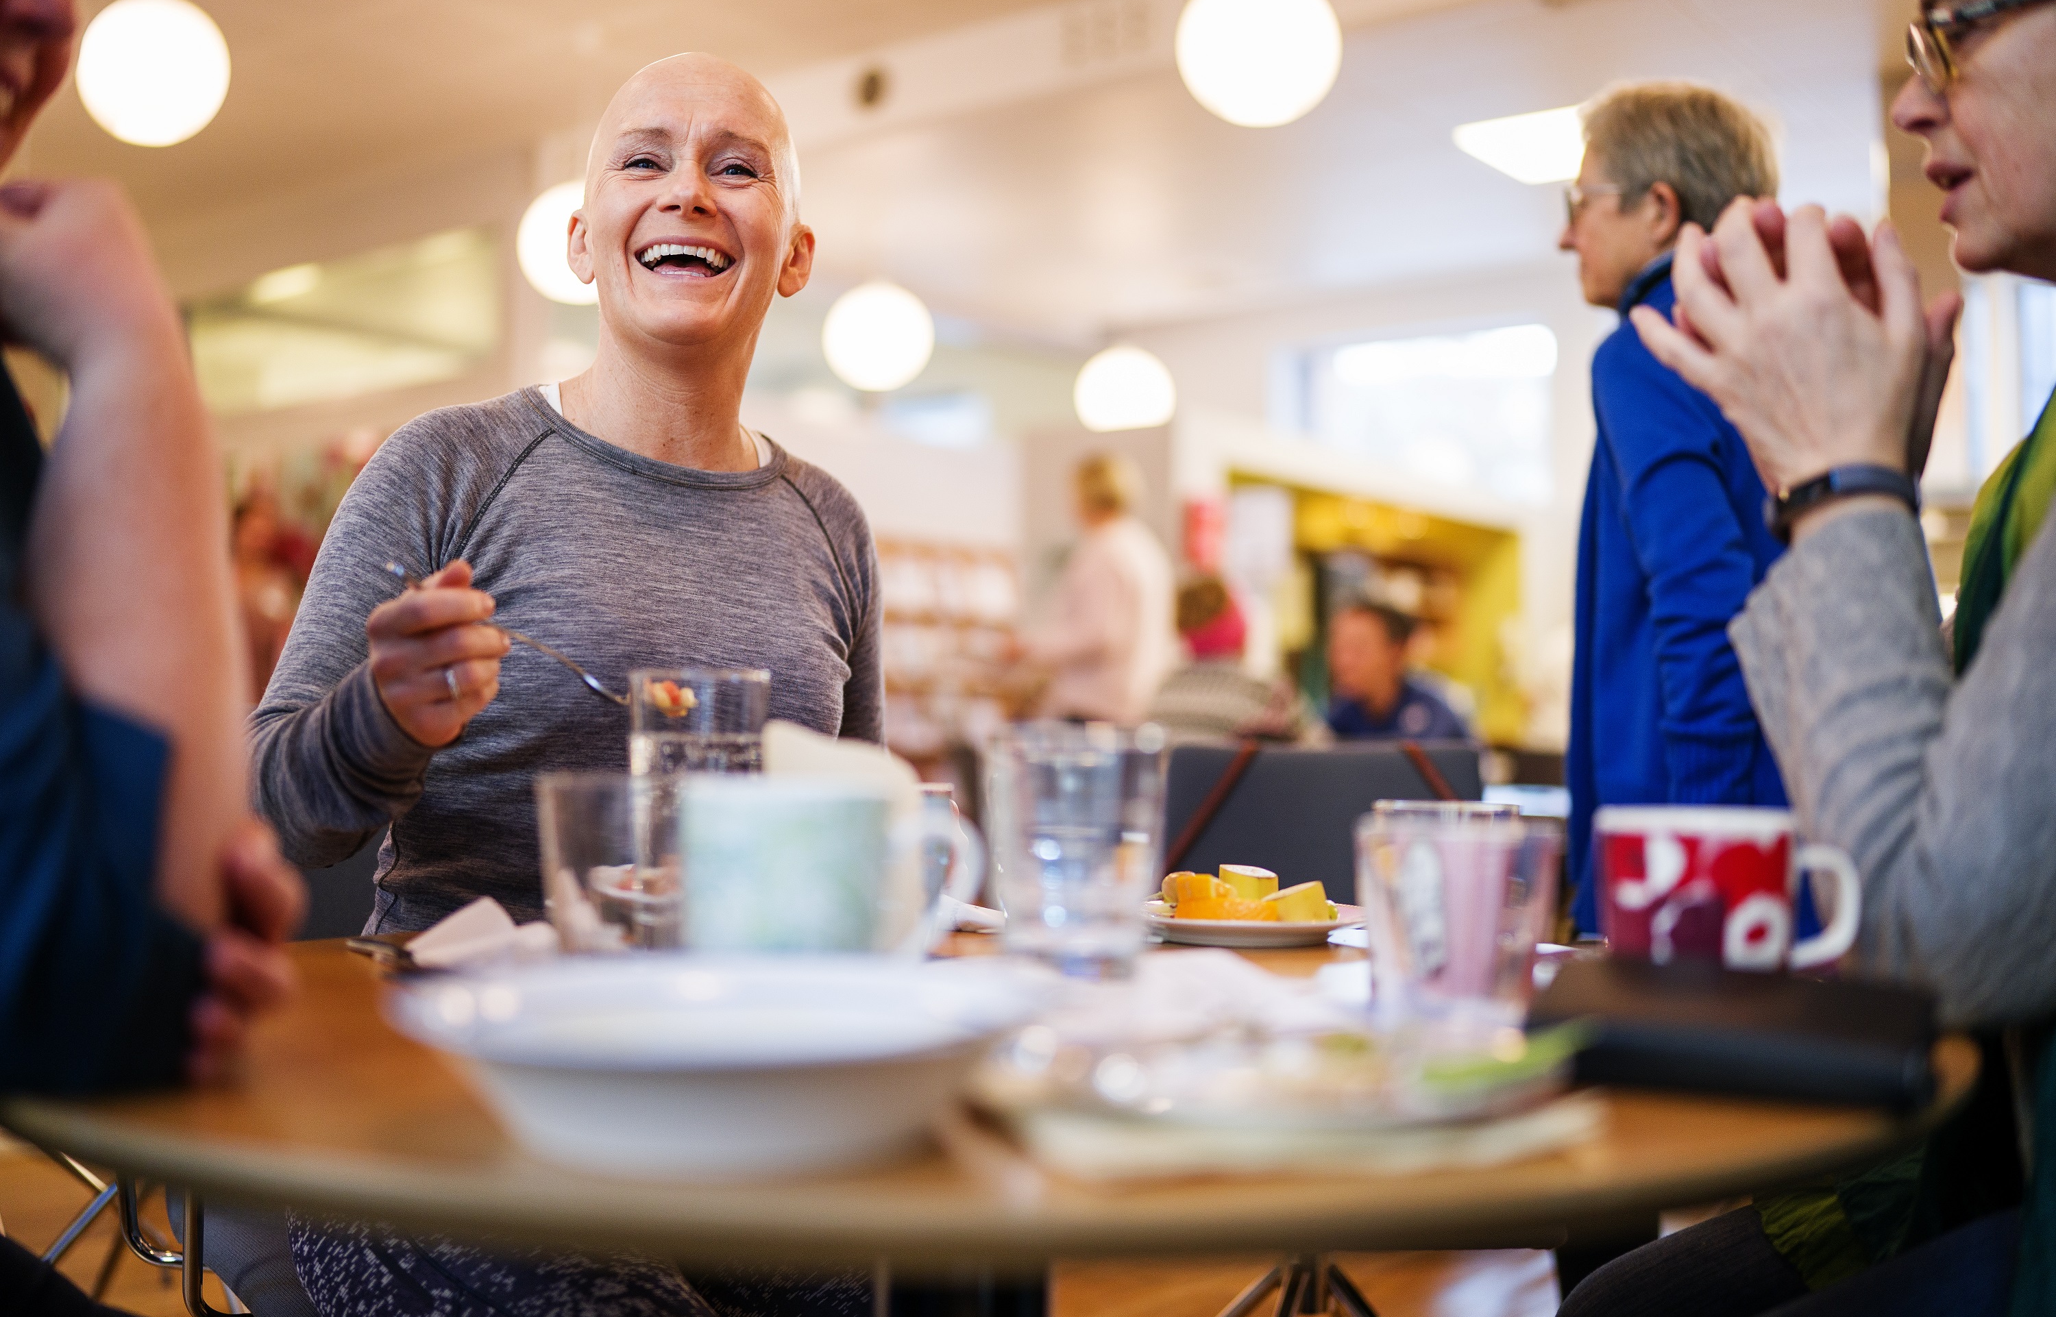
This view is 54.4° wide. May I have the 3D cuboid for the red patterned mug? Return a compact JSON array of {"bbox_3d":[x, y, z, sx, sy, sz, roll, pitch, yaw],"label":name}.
[{"bbox_3d":[0.314,0.116,0.897,0.111,0.091,0.083,0,-2,18],"label":"red patterned mug"}]

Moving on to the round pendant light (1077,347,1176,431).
[{"bbox_3d":[0.424,-1.150,8.721,0.340,0.350,0.340,0,-2,0],"label":"round pendant light"}]

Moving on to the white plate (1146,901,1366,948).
[{"bbox_3d":[0.136,0.163,1.217,0.165,0.018,0.165,0,-2,0],"label":"white plate"}]

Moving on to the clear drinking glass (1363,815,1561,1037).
[{"bbox_3d":[0.193,0.118,0.897,0.086,0.084,0.086,0,-2,0],"label":"clear drinking glass"}]

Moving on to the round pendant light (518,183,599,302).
[{"bbox_3d":[-1.505,-1.398,6.714,0.340,0.350,0.340,0,-2,0],"label":"round pendant light"}]

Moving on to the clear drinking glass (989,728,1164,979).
[{"bbox_3d":[0.022,0.100,0.942,0.076,0.122,0.076,0,-2,0],"label":"clear drinking glass"}]

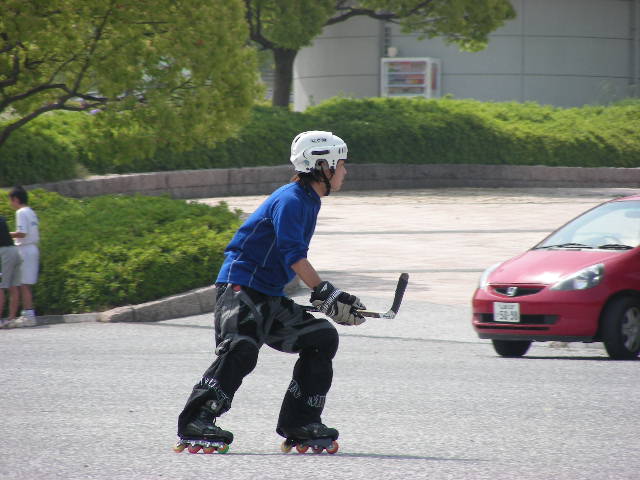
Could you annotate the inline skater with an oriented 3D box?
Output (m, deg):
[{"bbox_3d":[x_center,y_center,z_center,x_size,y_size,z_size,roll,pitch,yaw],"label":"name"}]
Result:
[{"bbox_3d":[-0.243,0.257,34.400,0.930,1.580,0.580,0,0,3],"label":"inline skater"}]

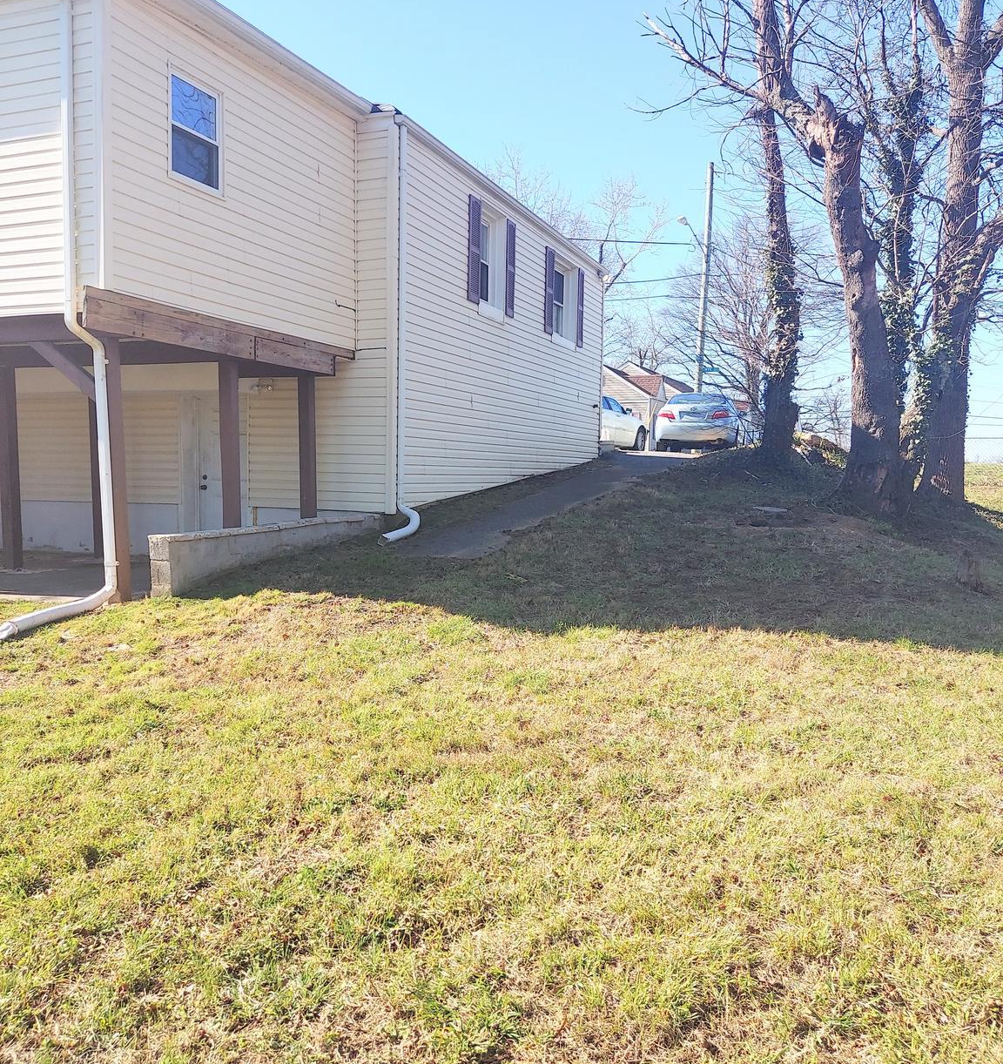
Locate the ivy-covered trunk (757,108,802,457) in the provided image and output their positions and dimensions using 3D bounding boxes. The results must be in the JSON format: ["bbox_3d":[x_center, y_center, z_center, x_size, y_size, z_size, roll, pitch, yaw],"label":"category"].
[{"bbox_3d":[3.942,-3.505,13.700,0.600,4.850,0.580,2,3,16],"label":"ivy-covered trunk"}]

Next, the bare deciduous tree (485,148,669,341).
[{"bbox_3d":[2.980,-9.048,38.000,7.500,12.100,7.200,1,3,4],"label":"bare deciduous tree"}]

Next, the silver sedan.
[{"bbox_3d":[4.780,-2.626,23.300,1.820,1.460,4.800,2,3,14],"label":"silver sedan"}]

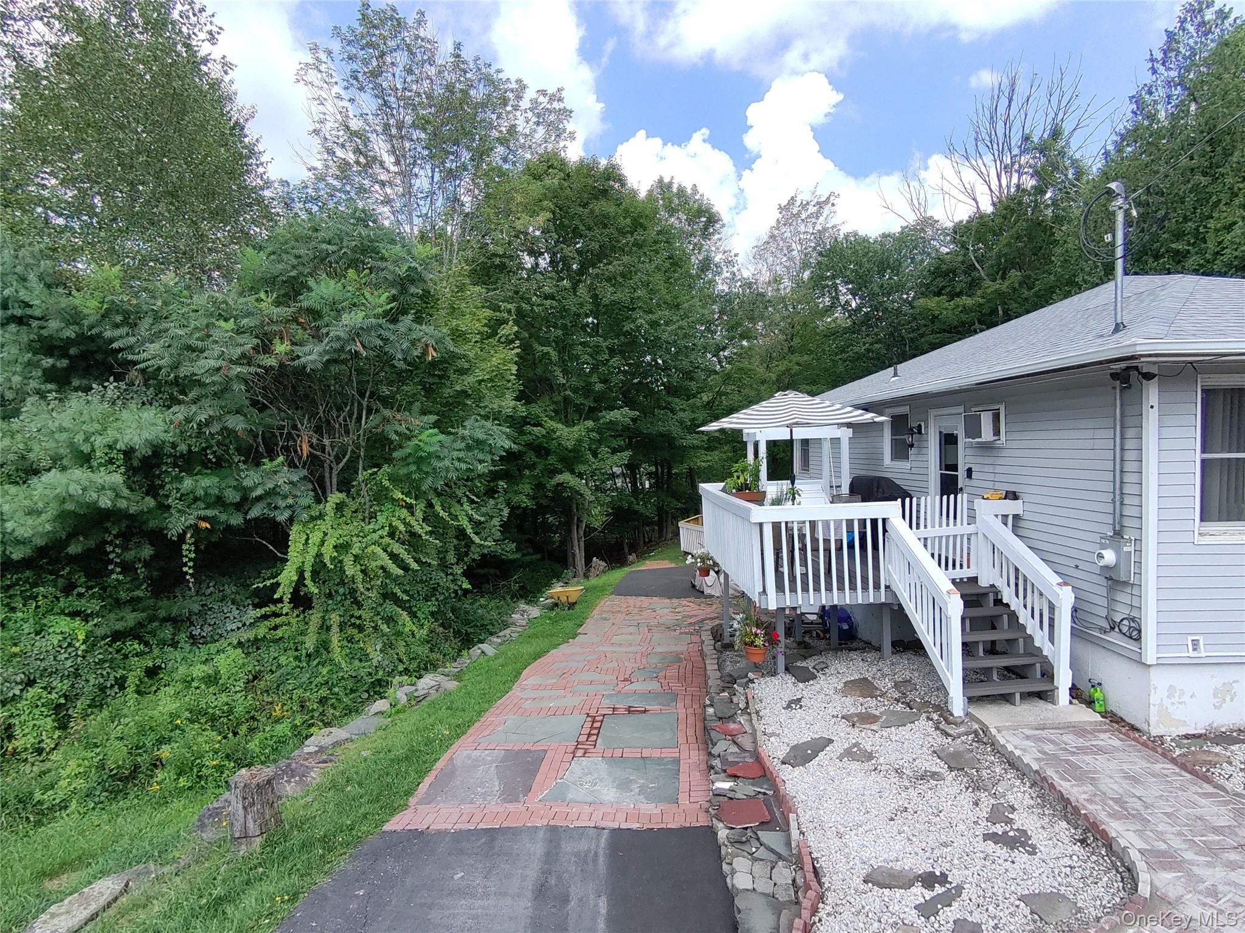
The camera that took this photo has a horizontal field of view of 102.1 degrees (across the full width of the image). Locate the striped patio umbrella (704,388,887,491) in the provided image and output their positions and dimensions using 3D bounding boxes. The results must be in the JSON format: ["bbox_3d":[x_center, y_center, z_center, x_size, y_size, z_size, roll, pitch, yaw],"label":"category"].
[{"bbox_3d":[2.350,0.200,6.950,2.600,2.450,2.600,-1,2,0],"label":"striped patio umbrella"}]

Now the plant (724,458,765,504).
[{"bbox_3d":[1.910,0.230,7.950,0.600,0.690,0.360,-1,2,0],"label":"plant"}]

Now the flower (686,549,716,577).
[{"bbox_3d":[1.940,2.390,12.500,0.660,0.680,0.640,-1,2,0],"label":"flower"}]

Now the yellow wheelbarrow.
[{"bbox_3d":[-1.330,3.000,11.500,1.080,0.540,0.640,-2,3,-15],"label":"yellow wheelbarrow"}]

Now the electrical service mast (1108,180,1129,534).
[{"bbox_3d":[4.750,-1.050,4.830,0.180,3.380,0.130,-1,2,0],"label":"electrical service mast"}]

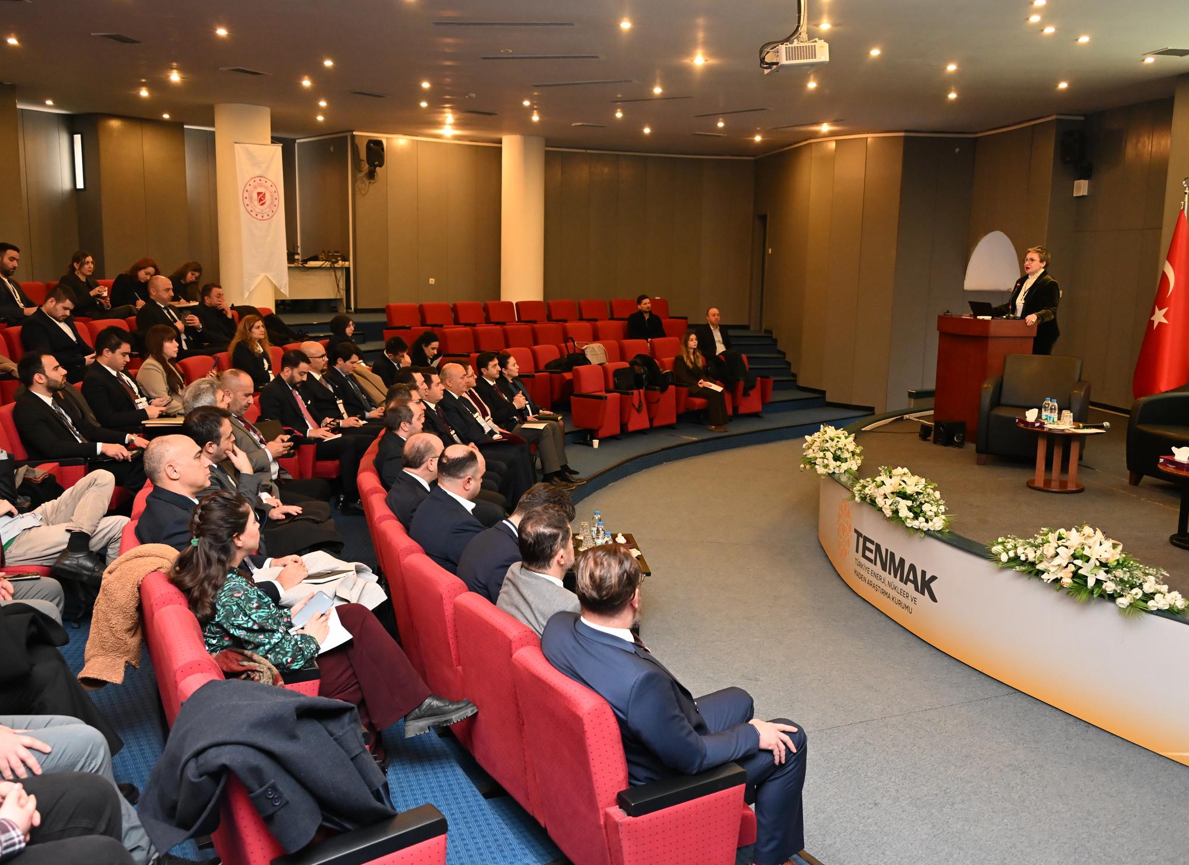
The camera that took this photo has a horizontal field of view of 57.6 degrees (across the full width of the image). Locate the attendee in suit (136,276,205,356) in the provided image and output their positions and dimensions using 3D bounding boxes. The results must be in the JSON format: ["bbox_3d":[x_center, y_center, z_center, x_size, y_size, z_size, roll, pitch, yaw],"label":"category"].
[{"bbox_3d":[-3.430,-0.707,9.204,0.900,1.224,0.580,2,9,9],"label":"attendee in suit"}]

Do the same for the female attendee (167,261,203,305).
[{"bbox_3d":[-3.977,-1.180,10.882,0.850,1.074,0.500,3,9,16],"label":"female attendee"}]

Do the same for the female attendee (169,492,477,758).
[{"bbox_3d":[-0.891,0.692,3.752,1.030,1.090,0.540,-4,10,-29],"label":"female attendee"}]

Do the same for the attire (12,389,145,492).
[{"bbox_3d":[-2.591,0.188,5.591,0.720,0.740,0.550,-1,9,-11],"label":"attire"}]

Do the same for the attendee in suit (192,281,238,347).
[{"bbox_3d":[-3.268,-0.796,10.032,0.900,1.153,0.580,3,9,13],"label":"attendee in suit"}]

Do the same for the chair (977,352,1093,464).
[{"bbox_3d":[3.644,-0.166,8.855,0.762,0.851,0.772,6,10,30],"label":"chair"}]

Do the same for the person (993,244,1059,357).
[{"bbox_3d":[3.920,-0.822,9.850,0.480,1.730,0.520,-5,11,-32],"label":"person"}]

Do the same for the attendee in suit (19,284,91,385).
[{"bbox_3d":[-4.351,-0.579,8.929,0.850,1.270,0.560,2,9,8],"label":"attendee in suit"}]

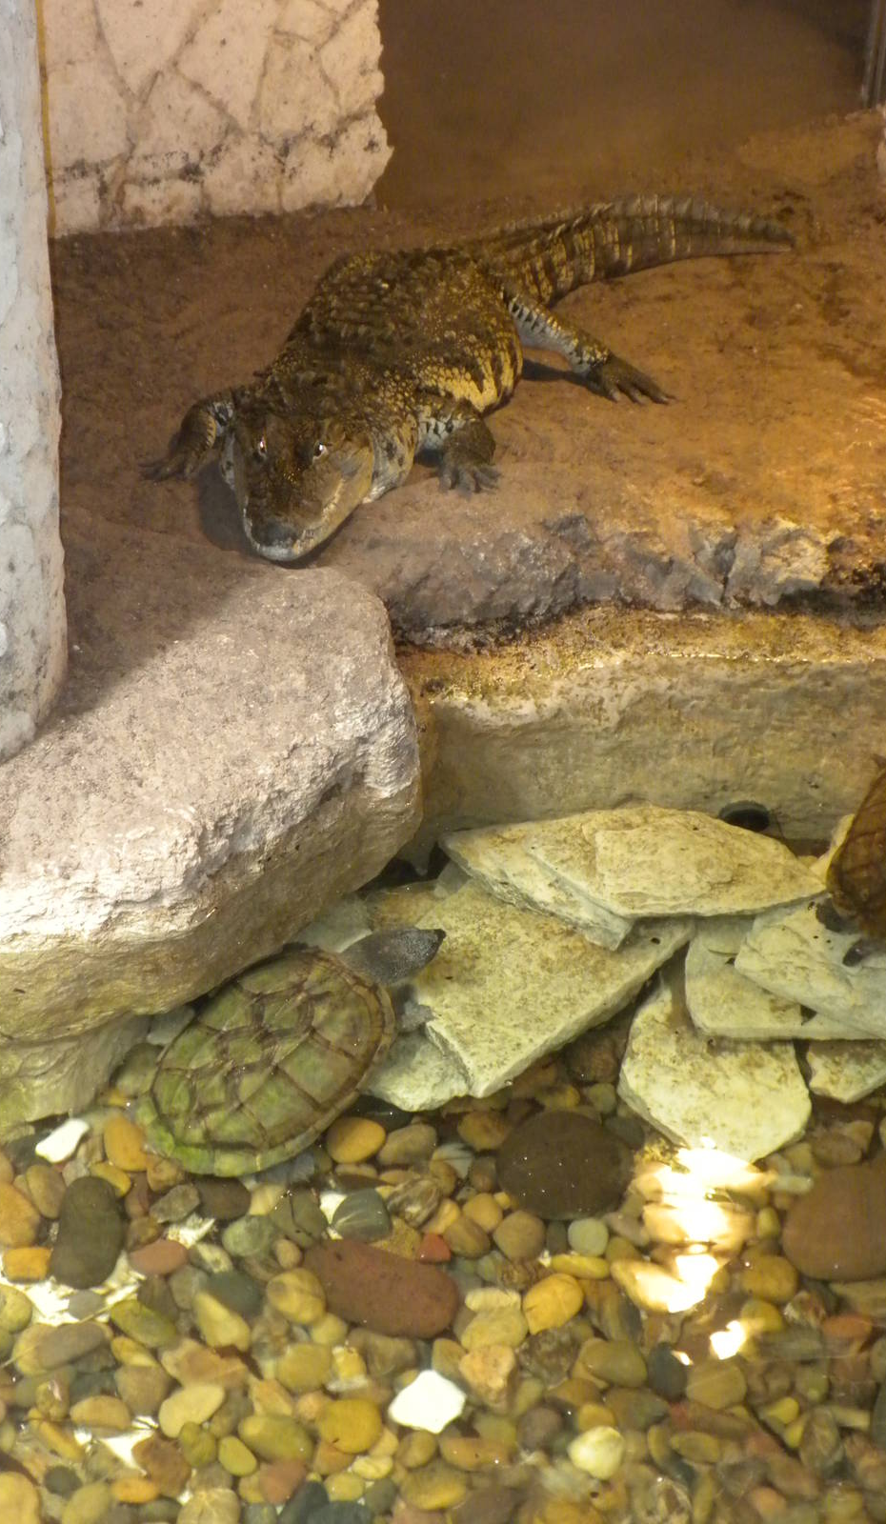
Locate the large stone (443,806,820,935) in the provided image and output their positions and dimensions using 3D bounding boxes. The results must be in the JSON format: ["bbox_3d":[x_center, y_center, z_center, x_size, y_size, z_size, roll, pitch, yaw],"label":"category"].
[{"bbox_3d":[0.168,0.097,2.336,0.315,0.050,0.130,3,48,1],"label":"large stone"}]

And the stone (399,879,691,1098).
[{"bbox_3d":[0.083,0.188,2.284,0.250,0.045,0.170,-32,52,-31],"label":"stone"}]

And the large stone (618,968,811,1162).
[{"bbox_3d":[0.230,0.254,2.250,0.155,0.045,0.190,3,43,2],"label":"large stone"}]

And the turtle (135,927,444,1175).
[{"bbox_3d":[-0.134,0.243,2.218,0.155,0.085,0.270,31,50,33],"label":"turtle"}]

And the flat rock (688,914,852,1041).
[{"bbox_3d":[0.289,0.188,2.290,0.160,0.040,0.140,3,43,2],"label":"flat rock"}]

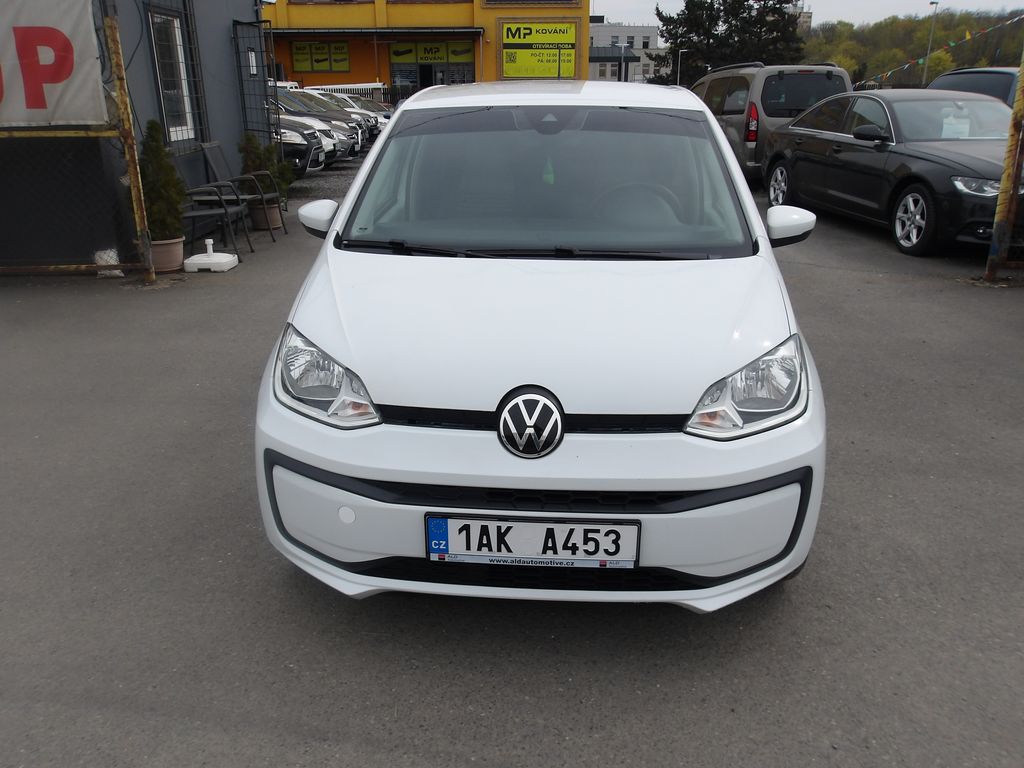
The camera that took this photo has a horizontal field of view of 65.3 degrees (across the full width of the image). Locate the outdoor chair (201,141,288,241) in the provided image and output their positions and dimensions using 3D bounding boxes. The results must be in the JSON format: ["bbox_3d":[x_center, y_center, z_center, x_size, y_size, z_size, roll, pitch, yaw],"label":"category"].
[{"bbox_3d":[-2.804,-2.041,8.441,0.690,0.980,0.570,0,20,0],"label":"outdoor chair"}]

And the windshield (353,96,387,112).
[{"bbox_3d":[-4.882,-9.593,27.365,0.800,0.140,1.320,46,40,20],"label":"windshield"}]

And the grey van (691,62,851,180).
[{"bbox_3d":[4.021,-4.329,13.517,1.820,1.830,4.380,-2,20,-5],"label":"grey van"}]

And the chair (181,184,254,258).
[{"bbox_3d":[-2.833,-1.679,7.439,0.690,0.970,0.570,-1,20,-3],"label":"chair"}]

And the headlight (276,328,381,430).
[{"bbox_3d":[-0.491,-0.017,2.139,0.365,0.220,0.320,1,20,4],"label":"headlight"}]

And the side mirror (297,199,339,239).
[{"bbox_3d":[-0.727,-0.625,3.037,0.200,0.150,0.140,1,20,4],"label":"side mirror"}]

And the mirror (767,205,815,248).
[{"bbox_3d":[1.014,-0.573,2.913,0.200,0.150,0.140,1,20,4],"label":"mirror"}]

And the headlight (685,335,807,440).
[{"bbox_3d":[0.609,0.010,2.058,0.365,0.220,0.320,1,20,4],"label":"headlight"}]

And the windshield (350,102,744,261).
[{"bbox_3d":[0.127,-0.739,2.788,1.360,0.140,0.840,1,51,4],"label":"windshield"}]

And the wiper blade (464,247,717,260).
[{"bbox_3d":[0.245,-0.411,2.512,0.770,0.040,0.060,1,20,4],"label":"wiper blade"}]

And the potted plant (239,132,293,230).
[{"bbox_3d":[-2.775,-2.327,9.119,0.580,1.070,0.600,0,20,0],"label":"potted plant"}]

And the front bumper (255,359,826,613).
[{"bbox_3d":[0.056,0.266,2.153,1.620,0.570,0.450,1,20,4],"label":"front bumper"}]

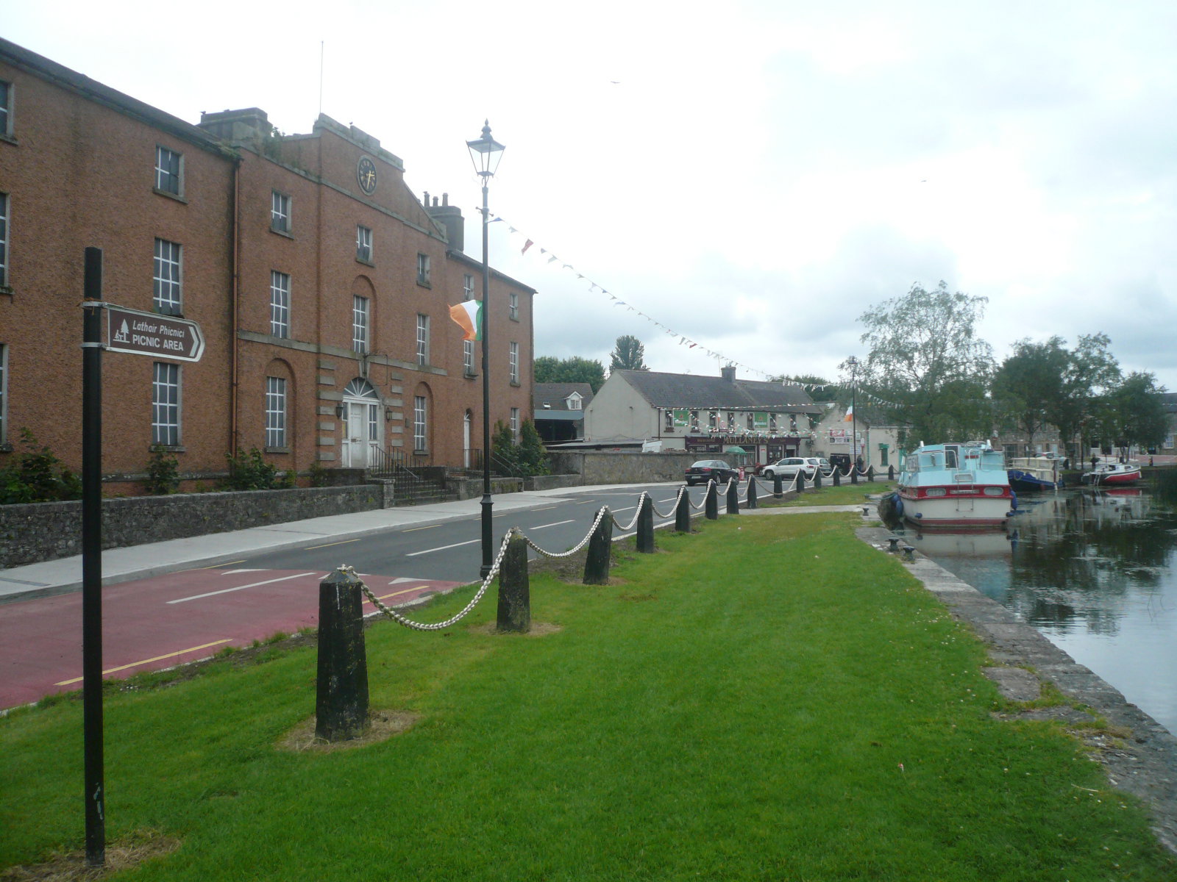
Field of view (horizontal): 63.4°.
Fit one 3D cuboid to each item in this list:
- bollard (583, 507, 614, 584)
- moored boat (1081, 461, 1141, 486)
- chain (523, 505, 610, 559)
[{"bbox_3d":[0.140,1.475,13.400,0.340,1.070,0.340,6,-1,22],"label":"bollard"},{"bbox_3d":[37.882,2.396,69.015,5.000,1.700,1.900,0,-1,-22],"label":"moored boat"},{"bbox_3d":[-0.216,1.012,10.432,0.070,0.464,3.056,0,-1,16],"label":"chain"}]

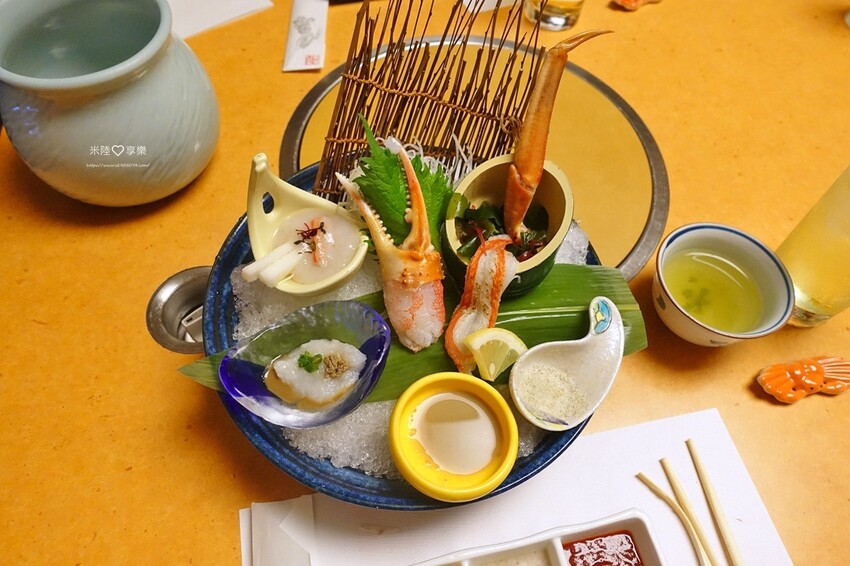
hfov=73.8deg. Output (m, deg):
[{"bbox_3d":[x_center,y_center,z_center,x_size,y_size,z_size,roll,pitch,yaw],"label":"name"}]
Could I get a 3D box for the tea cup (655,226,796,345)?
[{"bbox_3d":[0.191,0.009,0.385,0.087,0.051,0.087,6,58,0],"label":"tea cup"}]

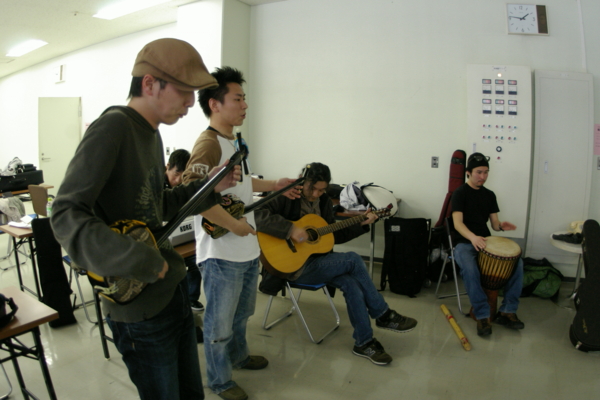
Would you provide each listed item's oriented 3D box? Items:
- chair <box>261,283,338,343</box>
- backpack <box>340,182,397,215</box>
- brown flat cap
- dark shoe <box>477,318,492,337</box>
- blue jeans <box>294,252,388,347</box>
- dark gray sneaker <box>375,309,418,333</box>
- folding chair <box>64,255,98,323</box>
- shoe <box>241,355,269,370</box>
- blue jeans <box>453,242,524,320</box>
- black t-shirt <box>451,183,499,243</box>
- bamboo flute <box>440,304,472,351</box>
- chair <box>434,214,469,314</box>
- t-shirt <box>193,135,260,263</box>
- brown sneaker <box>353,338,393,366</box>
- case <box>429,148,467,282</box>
[{"bbox_3d":[0.039,0.554,2.980,0.480,0.760,0.460,4,9,28],"label":"chair"},{"bbox_3d":[0.666,-0.005,4.050,0.450,0.330,0.420,8,11,44],"label":"backpack"},{"bbox_3d":[-0.428,-0.458,1.420,0.275,0.140,0.195,9,9,7],"label":"brown flat cap"},{"bbox_3d":[1.335,0.879,3.034,0.105,0.110,0.280,1,9,9],"label":"dark shoe"},{"bbox_3d":[0.231,0.630,2.870,0.760,0.550,0.400,4,9,28],"label":"blue jeans"},{"bbox_3d":[0.621,0.775,2.680,0.285,0.120,0.110,6,10,34],"label":"dark gray sneaker"},{"bbox_3d":[-1.577,0.512,3.361,0.480,0.770,0.450,6,11,37],"label":"folding chair"},{"bbox_3d":[-0.320,0.965,2.550,0.280,0.100,0.100,0,9,-1],"label":"shoe"},{"bbox_3d":[1.443,0.567,3.261,0.450,0.500,0.580,-3,9,-17],"label":"blue jeans"},{"bbox_3d":[1.401,0.117,3.365,0.430,0.520,0.260,-3,9,-17],"label":"black t-shirt"},{"bbox_3d":[1.125,0.907,3.023,0.050,0.050,0.720,0,9,5],"label":"bamboo flute"},{"bbox_3d":[1.424,0.518,3.400,0.460,0.760,0.480,-2,8,-16],"label":"chair"},{"bbox_3d":[-0.397,-0.003,2.220,0.270,0.660,0.450,5,9,30],"label":"t-shirt"},{"bbox_3d":[0.455,0.946,2.619,0.105,0.110,0.285,-9,12,-44],"label":"brown sneaker"},{"bbox_3d":[1.523,0.162,4.080,0.420,1.250,0.160,5,5,33],"label":"case"}]

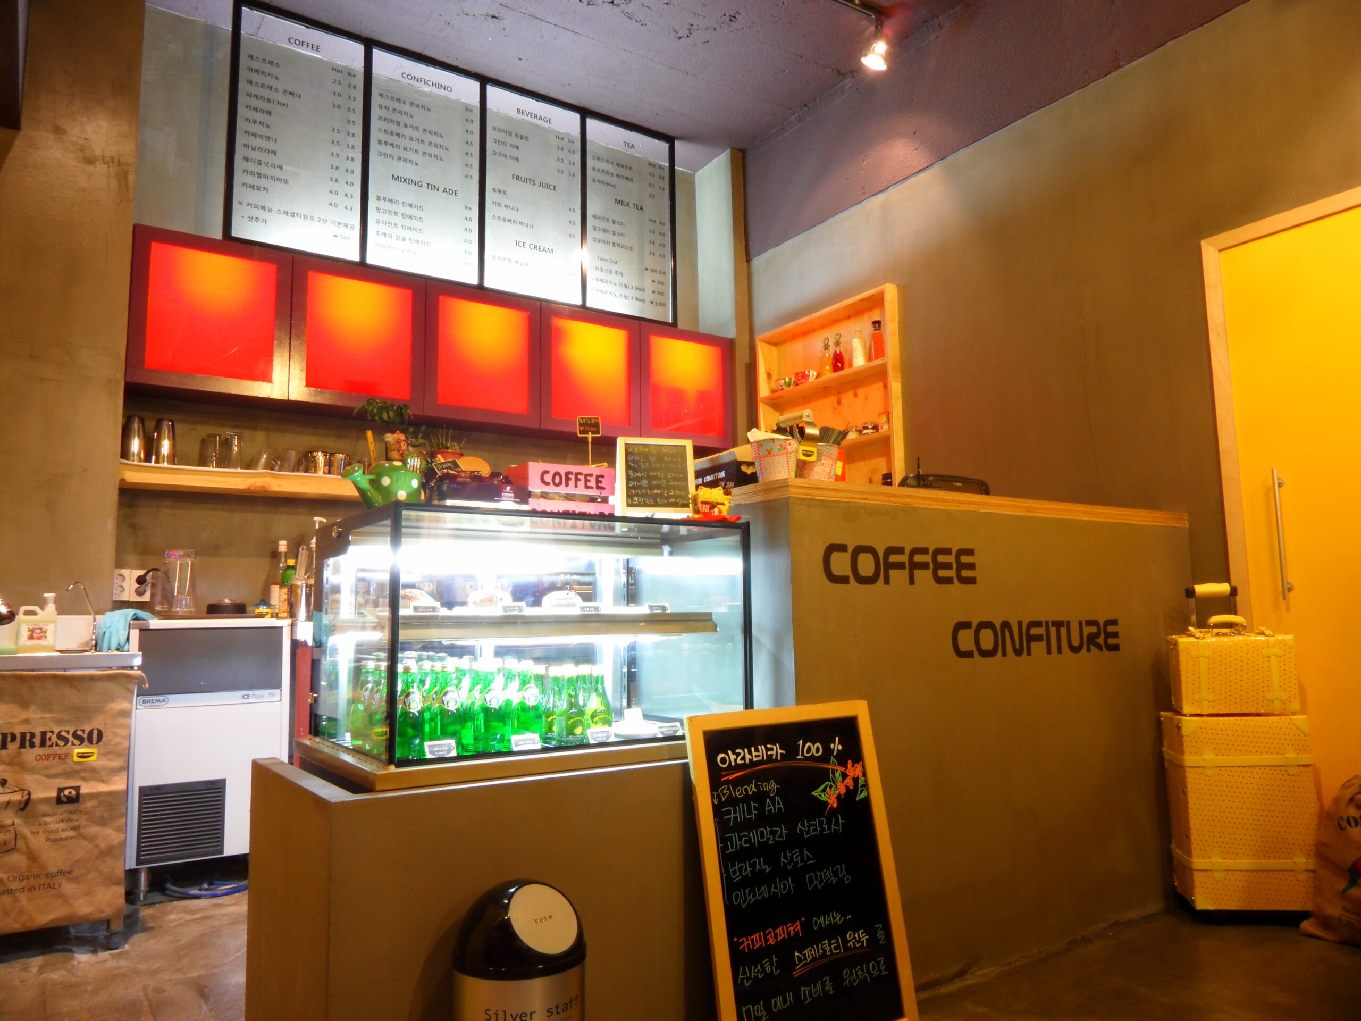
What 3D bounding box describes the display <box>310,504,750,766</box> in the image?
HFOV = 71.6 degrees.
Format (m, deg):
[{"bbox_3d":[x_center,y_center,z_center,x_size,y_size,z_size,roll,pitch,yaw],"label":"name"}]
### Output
[{"bbox_3d":[-0.340,0.264,2.142,0.810,0.471,0.598,3,-7,-34],"label":"display"}]

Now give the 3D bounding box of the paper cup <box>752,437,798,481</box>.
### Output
[{"bbox_3d":[0.223,-0.109,2.218,0.109,0.105,0.109,-1,-7,0],"label":"paper cup"}]

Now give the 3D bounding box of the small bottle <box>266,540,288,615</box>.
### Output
[{"bbox_3d":[-1.570,0.270,3.715,0.080,0.293,0.080,3,-7,-34],"label":"small bottle"}]

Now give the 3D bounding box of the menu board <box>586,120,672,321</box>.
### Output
[{"bbox_3d":[-0.264,-1.471,4.825,0.504,0.999,0.040,4,-8,-35],"label":"menu board"}]

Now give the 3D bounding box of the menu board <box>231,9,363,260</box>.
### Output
[{"bbox_3d":[-1.575,-1.552,3.914,0.505,0.999,0.040,4,-8,-35],"label":"menu board"}]

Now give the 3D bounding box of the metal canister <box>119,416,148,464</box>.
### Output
[{"bbox_3d":[-2.080,-0.265,3.592,0.094,0.183,0.094,4,-8,-35],"label":"metal canister"}]

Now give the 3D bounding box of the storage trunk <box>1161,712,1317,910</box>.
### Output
[{"bbox_3d":[1.642,0.874,2.779,0.331,0.541,0.158,-2,-6,7],"label":"storage trunk"}]

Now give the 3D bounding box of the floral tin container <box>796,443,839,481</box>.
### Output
[{"bbox_3d":[0.343,-0.107,2.348,0.112,0.120,0.112,-3,-7,18],"label":"floral tin container"}]

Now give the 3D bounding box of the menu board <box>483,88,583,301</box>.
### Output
[{"bbox_3d":[-0.704,-1.498,4.519,0.501,0.999,0.040,4,-8,-35],"label":"menu board"}]

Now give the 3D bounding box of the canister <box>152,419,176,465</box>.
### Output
[{"bbox_3d":[-1.995,-0.260,3.651,0.092,0.183,0.092,4,-8,-35],"label":"canister"}]

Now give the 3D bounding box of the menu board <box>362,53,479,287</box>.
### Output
[{"bbox_3d":[-1.142,-1.526,4.215,0.506,0.999,0.040,4,-8,-35],"label":"menu board"}]

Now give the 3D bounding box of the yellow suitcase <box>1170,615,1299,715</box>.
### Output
[{"bbox_3d":[1.650,0.463,2.832,0.309,0.289,0.118,-2,-6,11],"label":"yellow suitcase"}]

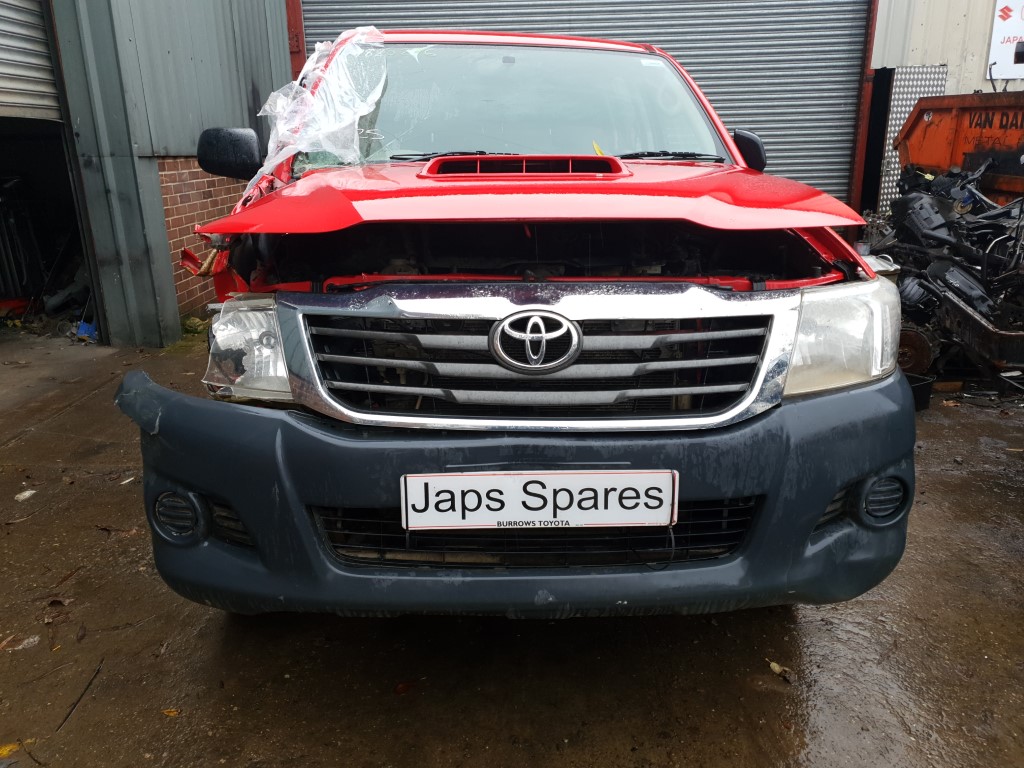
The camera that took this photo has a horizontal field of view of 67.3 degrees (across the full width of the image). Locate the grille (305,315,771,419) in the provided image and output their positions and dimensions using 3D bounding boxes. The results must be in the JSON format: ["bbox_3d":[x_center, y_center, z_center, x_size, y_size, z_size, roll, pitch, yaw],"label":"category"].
[{"bbox_3d":[0.057,-0.050,1.492,0.925,0.192,0.150,-1,17,-2],"label":"grille"}]

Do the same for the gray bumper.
[{"bbox_3d":[0.032,0.198,1.668,1.835,0.430,0.480,-1,17,-2],"label":"gray bumper"}]

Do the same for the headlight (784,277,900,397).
[{"bbox_3d":[0.729,-0.124,1.675,0.355,0.212,0.330,-1,17,-2],"label":"headlight"}]

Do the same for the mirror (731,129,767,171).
[{"bbox_3d":[0.879,-0.855,2.841,0.125,0.190,0.220,4,18,14],"label":"mirror"}]

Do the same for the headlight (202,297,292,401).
[{"bbox_3d":[-0.555,-0.086,1.587,0.250,0.207,0.260,-1,17,-2],"label":"headlight"}]

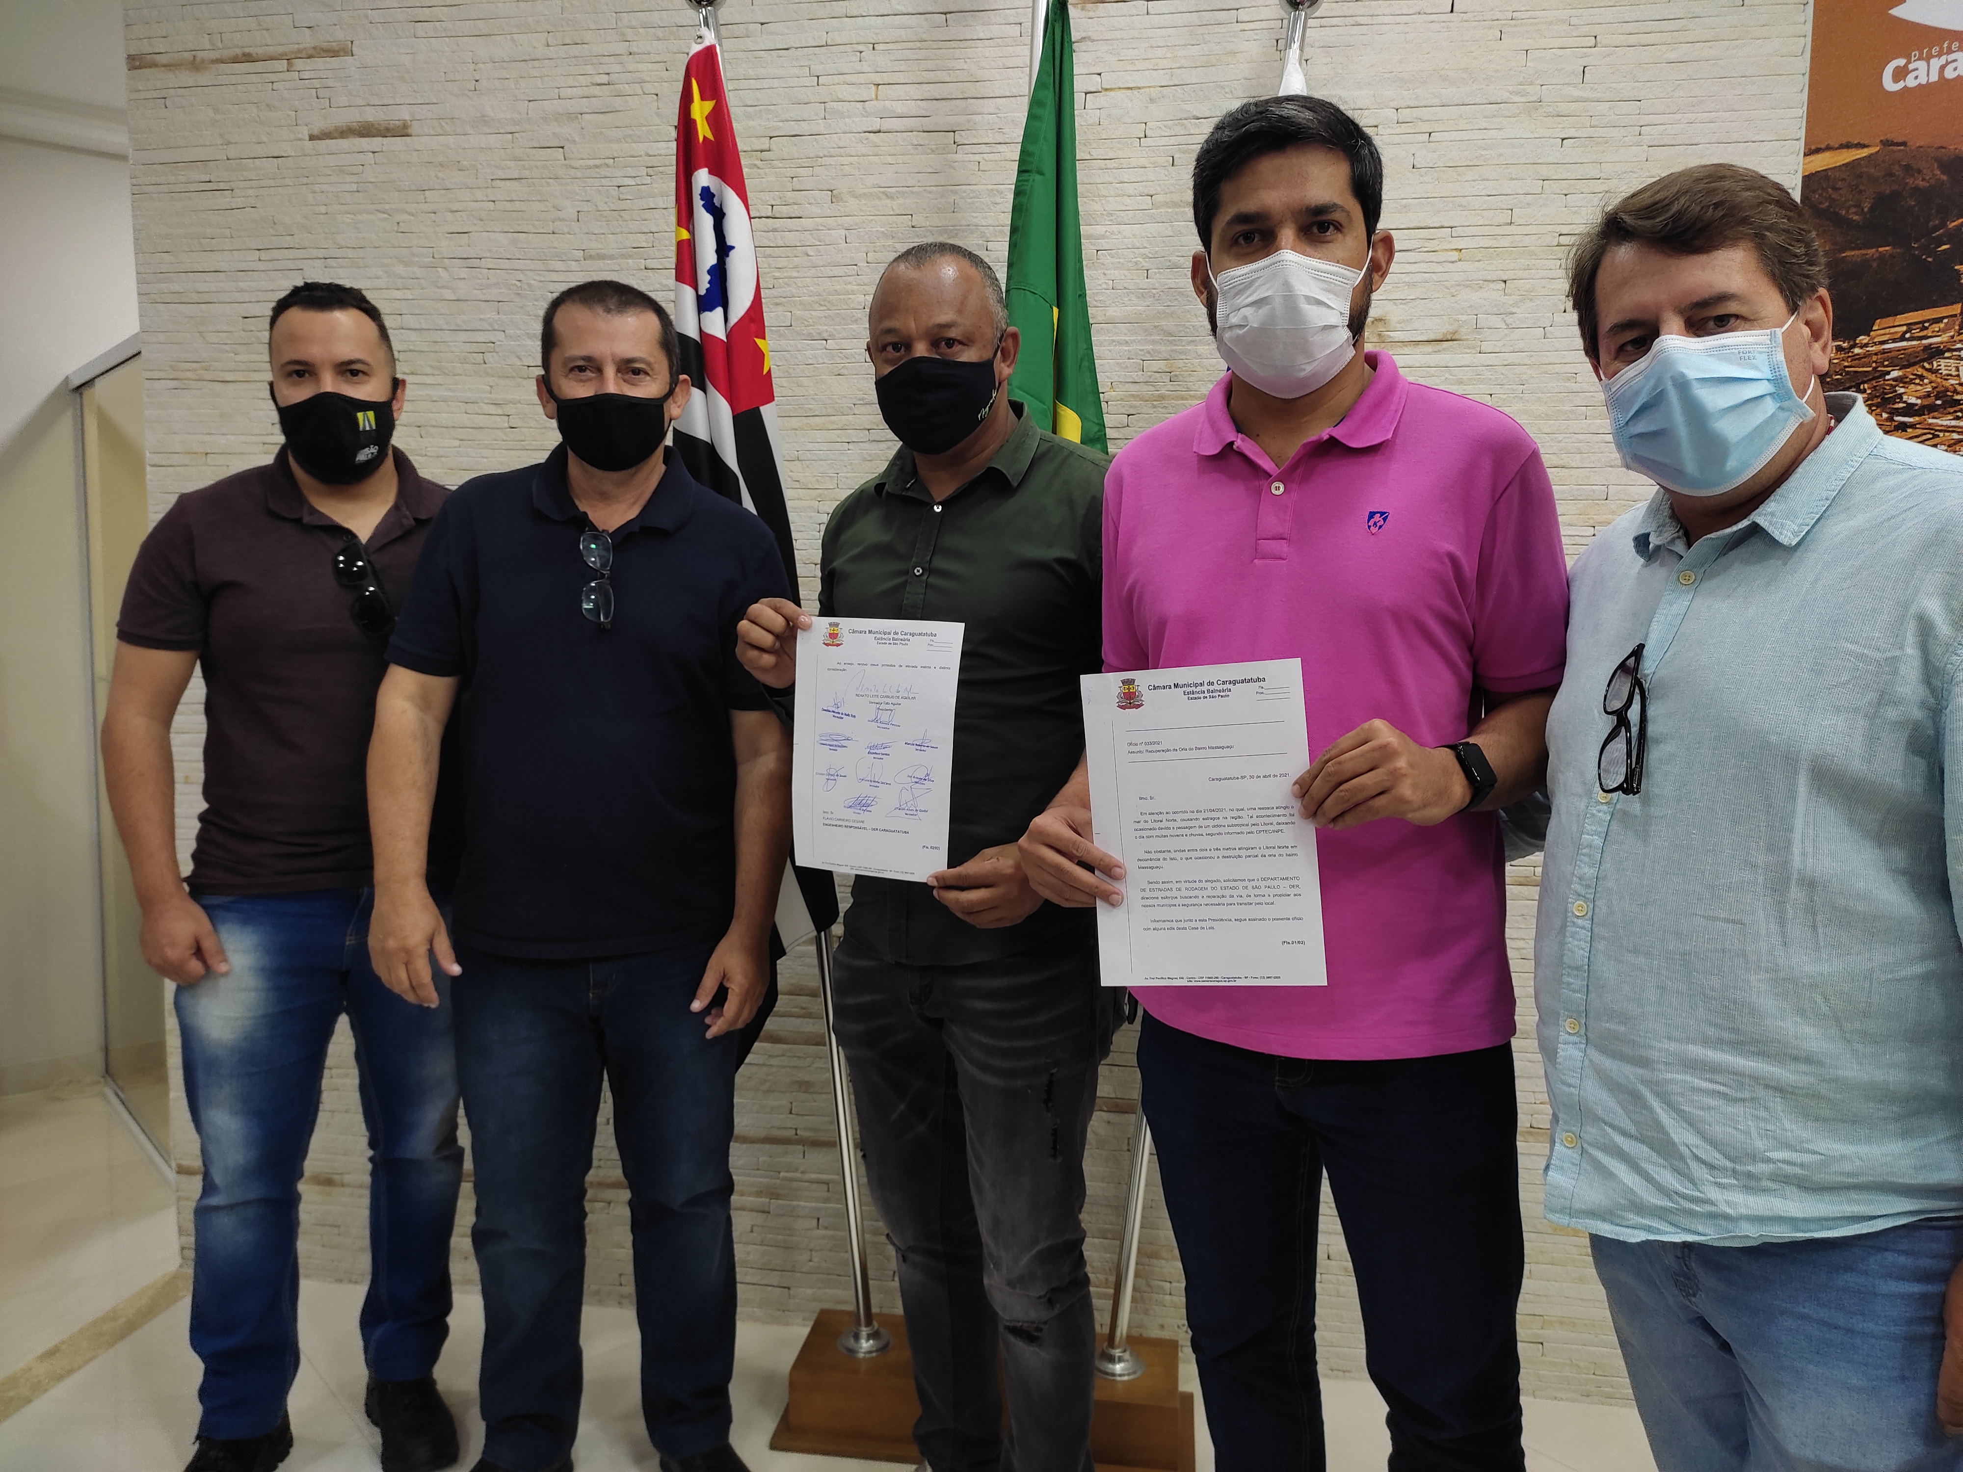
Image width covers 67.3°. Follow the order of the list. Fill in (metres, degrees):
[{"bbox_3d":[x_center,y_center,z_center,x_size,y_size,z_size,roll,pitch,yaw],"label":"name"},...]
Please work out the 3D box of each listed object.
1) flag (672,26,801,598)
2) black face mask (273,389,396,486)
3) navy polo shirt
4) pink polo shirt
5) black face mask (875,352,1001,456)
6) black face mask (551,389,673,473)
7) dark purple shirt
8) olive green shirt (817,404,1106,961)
[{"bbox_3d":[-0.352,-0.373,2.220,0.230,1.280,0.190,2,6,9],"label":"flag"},{"bbox_3d":[-0.863,-0.401,1.970,0.150,0.125,0.120,-1,6,-17],"label":"black face mask"},{"bbox_3d":[-0.520,-0.046,1.950,0.520,0.680,0.300,-1,6,-13],"label":"navy polo shirt"},{"bbox_3d":[0.371,-0.039,1.540,0.490,0.715,0.320,3,6,25],"label":"pink polo shirt"},{"bbox_3d":[-0.053,-0.403,1.790,0.140,0.120,0.110,2,6,17],"label":"black face mask"},{"bbox_3d":[-0.460,-0.381,1.840,0.150,0.105,0.110,-1,6,-14],"label":"black face mask"},{"bbox_3d":[-0.957,-0.096,2.080,0.500,0.640,0.290,-2,6,-26],"label":"dark purple shirt"},{"bbox_3d":[-0.022,-0.065,1.870,0.480,0.720,0.340,3,6,20],"label":"olive green shirt"}]

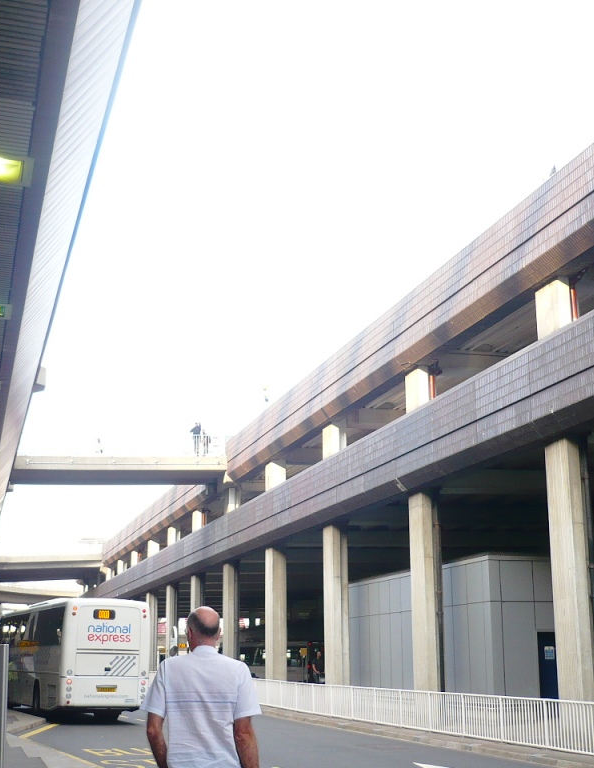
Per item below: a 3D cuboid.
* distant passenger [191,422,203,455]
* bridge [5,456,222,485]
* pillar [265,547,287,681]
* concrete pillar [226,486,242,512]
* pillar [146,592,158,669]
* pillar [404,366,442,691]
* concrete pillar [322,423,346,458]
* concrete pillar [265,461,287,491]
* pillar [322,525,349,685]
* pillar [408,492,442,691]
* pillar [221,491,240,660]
[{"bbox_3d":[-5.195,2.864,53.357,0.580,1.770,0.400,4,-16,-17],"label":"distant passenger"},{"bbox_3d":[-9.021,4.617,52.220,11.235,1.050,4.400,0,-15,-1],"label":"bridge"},{"bbox_3d":[-0.934,10.669,45.675,0.650,6.700,1.050,4,-16,-17],"label":"pillar"},{"bbox_3d":[-3.414,6.930,54.654,0.600,2.500,1.050,4,-16,-17],"label":"concrete pillar"},{"bbox_3d":[-10.700,18.711,75.467,0.600,6.700,1.050,4,-16,-17],"label":"pillar"},{"bbox_3d":[3.636,4.465,29.290,0.530,9.930,0.950,5,-16,-17],"label":"pillar"},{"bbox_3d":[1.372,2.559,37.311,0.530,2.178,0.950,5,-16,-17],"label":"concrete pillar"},{"bbox_3d":[-0.957,4.913,47.221,0.650,2.520,1.050,4,-16,-17],"label":"concrete pillar"},{"bbox_3d":[1.367,8.083,35.811,0.530,6.330,0.950,5,-16,-17],"label":"pillar"},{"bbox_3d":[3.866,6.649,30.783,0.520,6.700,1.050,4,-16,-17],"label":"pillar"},{"bbox_3d":[-3.199,10.111,50.374,0.530,9.978,0.950,5,-16,-17],"label":"pillar"}]

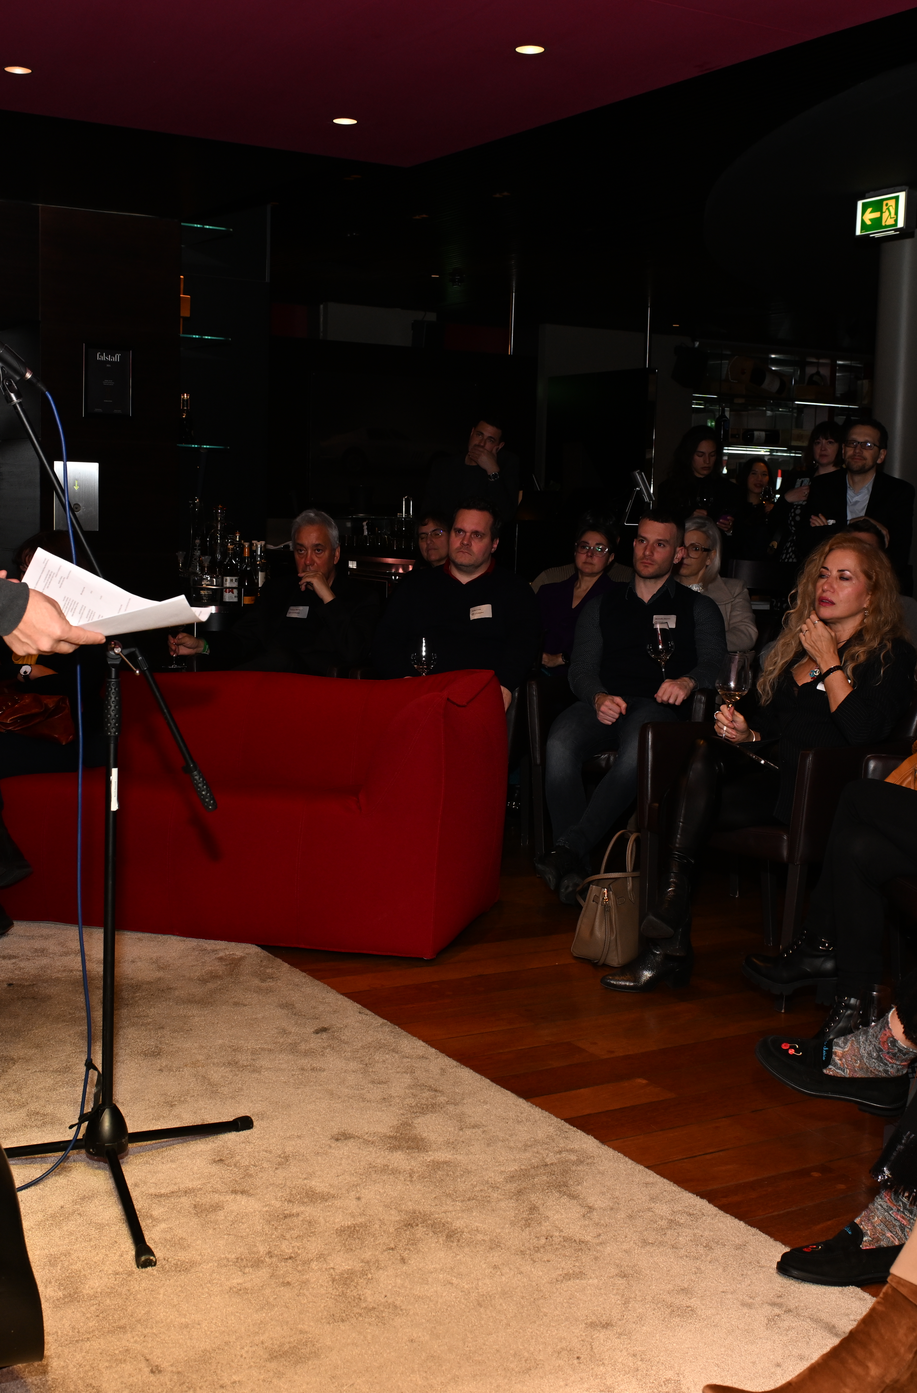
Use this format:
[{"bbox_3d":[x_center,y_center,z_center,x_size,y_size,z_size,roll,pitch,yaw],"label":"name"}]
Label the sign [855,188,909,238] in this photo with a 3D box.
[{"bbox_3d":[1.571,-1.788,6.005,0.065,0.155,0.260,-2,7,-33],"label":"sign"}]

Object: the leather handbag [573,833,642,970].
[{"bbox_3d":[0.494,0.554,4.575,0.310,0.350,0.190,-4,8,-44],"label":"leather handbag"}]

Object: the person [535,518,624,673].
[{"bbox_3d":[0.478,-0.075,6.343,0.520,1.260,0.700,3,6,21],"label":"person"}]

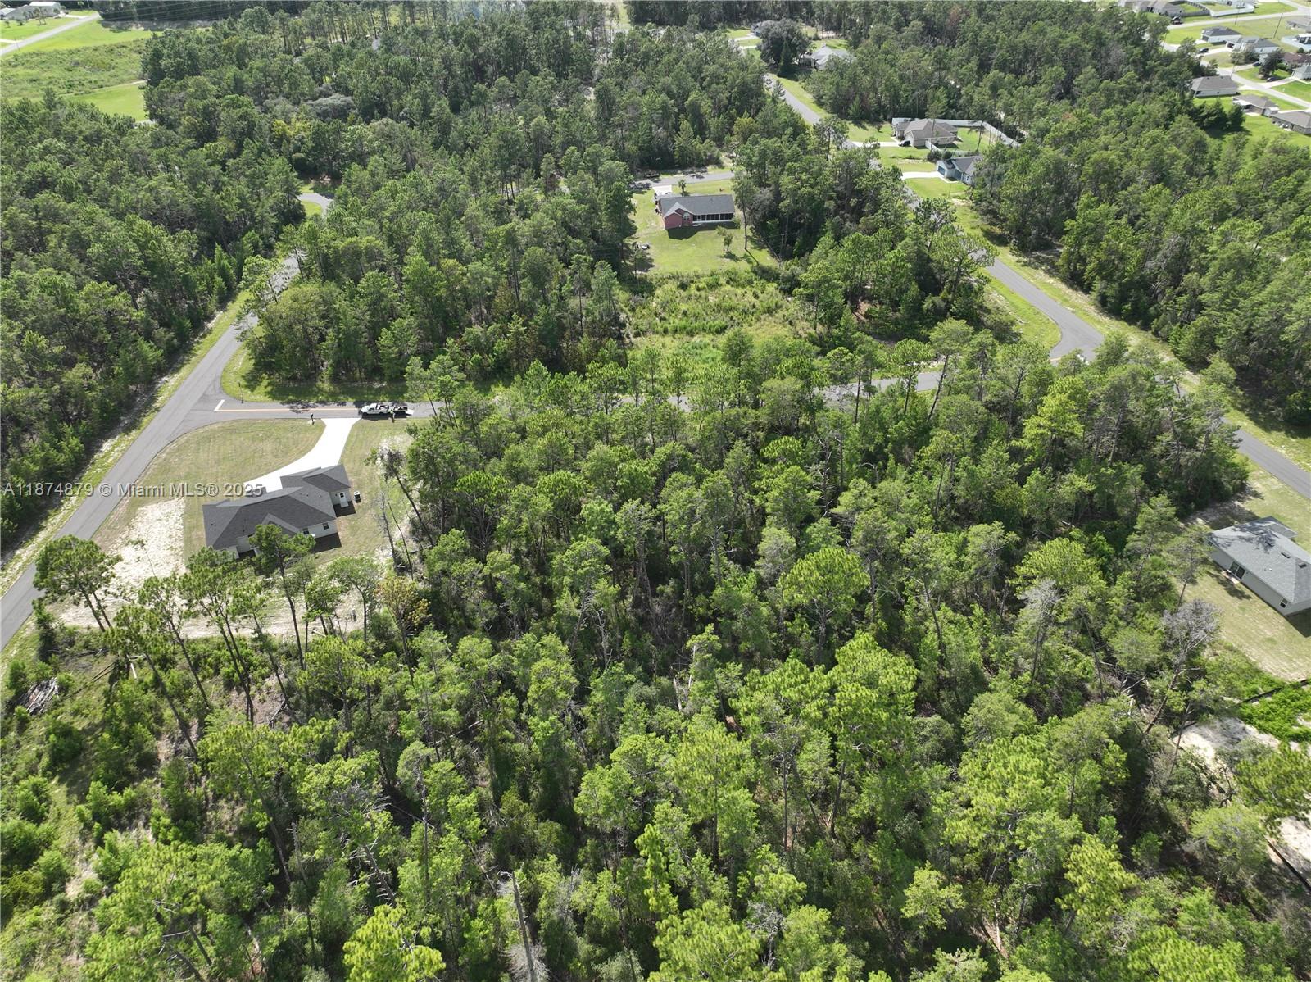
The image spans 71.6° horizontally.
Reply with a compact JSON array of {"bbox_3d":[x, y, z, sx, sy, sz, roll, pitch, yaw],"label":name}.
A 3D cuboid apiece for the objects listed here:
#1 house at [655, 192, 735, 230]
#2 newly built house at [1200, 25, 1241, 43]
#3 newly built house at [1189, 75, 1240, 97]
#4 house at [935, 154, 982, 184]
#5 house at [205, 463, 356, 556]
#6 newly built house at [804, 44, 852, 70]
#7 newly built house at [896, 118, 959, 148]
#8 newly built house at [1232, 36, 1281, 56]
[{"bbox_3d":[12.340,-84.640,270.780,22.200,5.800,17.900,-5,37,-6],"label":"house"},{"bbox_3d":[297.710,-242.070,480.840,19.500,5.800,14.500,-6,37,-8],"label":"newly built house"},{"bbox_3d":[235.180,-173.260,388.270,21.000,6.000,15.200,-8,37,-10],"label":"newly built house"},{"bbox_3d":[104.390,-106.130,299.040,18.500,5.700,17.200,-6,37,-7],"label":"house"},{"bbox_3d":[-63.640,2.440,153.820,23.900,5.800,17.200,-15,39,-18],"label":"house"},{"bbox_3d":[84.040,-207.570,435.820,23.000,6.300,18.500,-6,37,-7],"label":"newly built house"},{"bbox_3d":[100.440,-132.660,334.500,21.700,6.200,19.000,-6,37,-8],"label":"newly built house"},{"bbox_3d":[299.370,-224.880,457.590,19.500,5.800,16.000,-6,37,-8],"label":"newly built house"}]

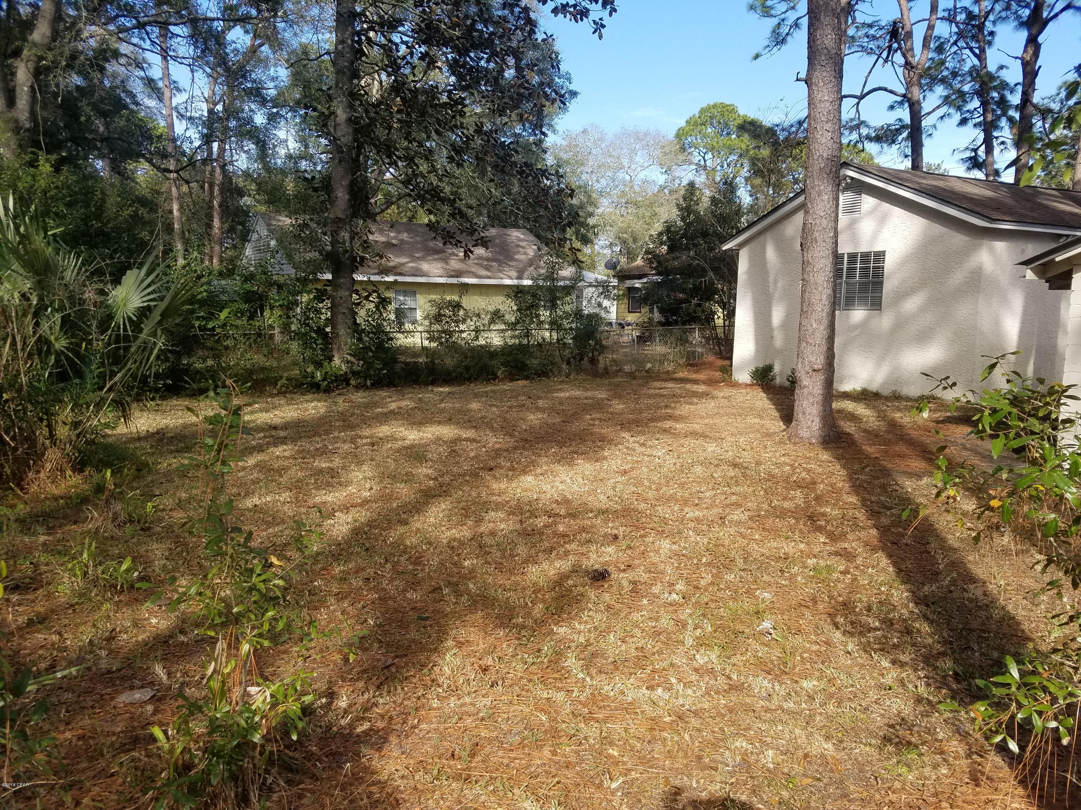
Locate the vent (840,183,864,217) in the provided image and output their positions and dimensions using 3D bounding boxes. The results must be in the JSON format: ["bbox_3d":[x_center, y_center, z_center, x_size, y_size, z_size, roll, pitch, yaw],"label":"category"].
[{"bbox_3d":[5.432,-3.578,14.256,0.070,0.560,0.470,-4,8,-31],"label":"vent"}]

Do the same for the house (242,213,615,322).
[{"bbox_3d":[-5.593,-5.564,36.802,13.700,5.400,9.400,-4,8,-31],"label":"house"}]

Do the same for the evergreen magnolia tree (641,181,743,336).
[{"bbox_3d":[4.927,-4.216,25.609,3.400,5.480,3.200,0,7,0],"label":"evergreen magnolia tree"}]

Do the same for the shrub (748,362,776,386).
[{"bbox_3d":[4.382,-0.576,16.023,0.450,0.440,0.500,-4,8,-31],"label":"shrub"}]

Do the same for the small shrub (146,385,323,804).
[{"bbox_3d":[-0.967,0.576,2.500,0.490,1.270,0.450,0,7,0],"label":"small shrub"}]

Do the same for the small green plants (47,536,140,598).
[{"bbox_3d":[-2.428,0.859,4.393,0.430,0.270,0.370,0,7,0],"label":"small green plants"}]

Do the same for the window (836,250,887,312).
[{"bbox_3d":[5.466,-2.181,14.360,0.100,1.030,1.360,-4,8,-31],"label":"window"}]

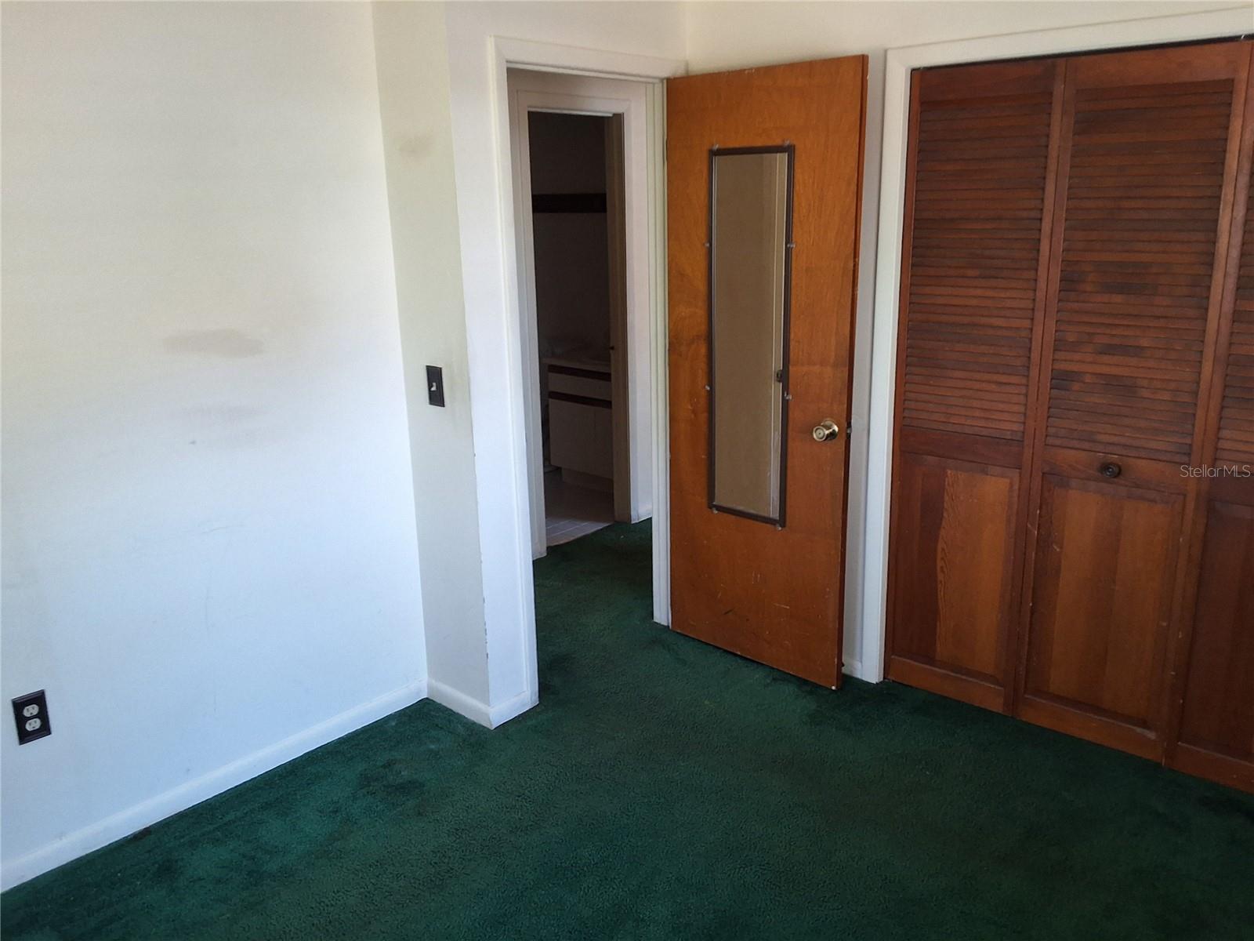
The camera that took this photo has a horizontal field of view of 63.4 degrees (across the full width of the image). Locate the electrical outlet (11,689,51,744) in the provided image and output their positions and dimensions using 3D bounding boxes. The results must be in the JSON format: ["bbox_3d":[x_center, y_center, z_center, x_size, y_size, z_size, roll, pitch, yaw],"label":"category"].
[{"bbox_3d":[-1.475,0.615,2.519,0.012,0.120,0.073,12,20,40],"label":"electrical outlet"}]

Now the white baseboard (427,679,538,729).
[{"bbox_3d":[-0.488,0.748,3.439,0.335,0.080,0.210,12,20,40],"label":"white baseboard"}]

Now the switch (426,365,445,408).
[{"bbox_3d":[-0.587,-0.252,3.078,0.075,0.120,0.020,12,20,40],"label":"switch"}]

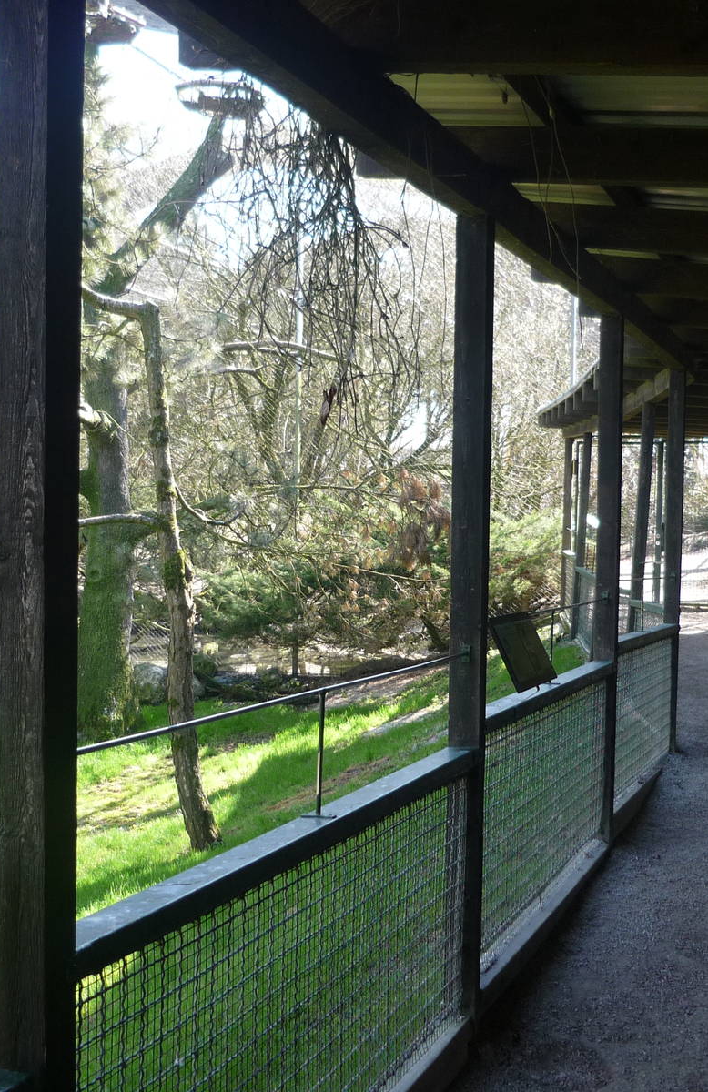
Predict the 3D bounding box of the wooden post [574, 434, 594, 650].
[{"bbox_3d":[2.734,-0.068,16.600,0.099,2.556,0.099,3,2,5],"label":"wooden post"}]

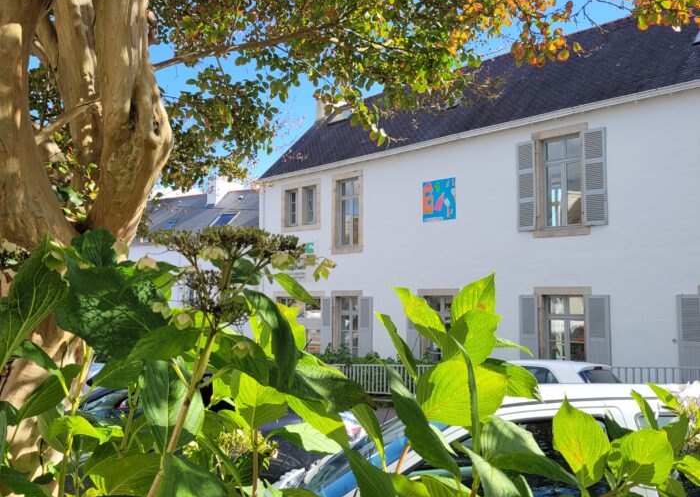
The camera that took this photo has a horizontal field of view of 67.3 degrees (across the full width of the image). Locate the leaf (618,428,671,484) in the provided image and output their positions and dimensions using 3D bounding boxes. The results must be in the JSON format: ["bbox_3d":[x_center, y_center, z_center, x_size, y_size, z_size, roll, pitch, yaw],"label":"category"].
[{"bbox_3d":[0.472,0.332,0.840,0.089,0.089,0.050,-3,-7,28],"label":"leaf"}]

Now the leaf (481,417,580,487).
[{"bbox_3d":[0.269,0.301,0.780,0.151,0.104,0.070,-2,-7,19],"label":"leaf"}]

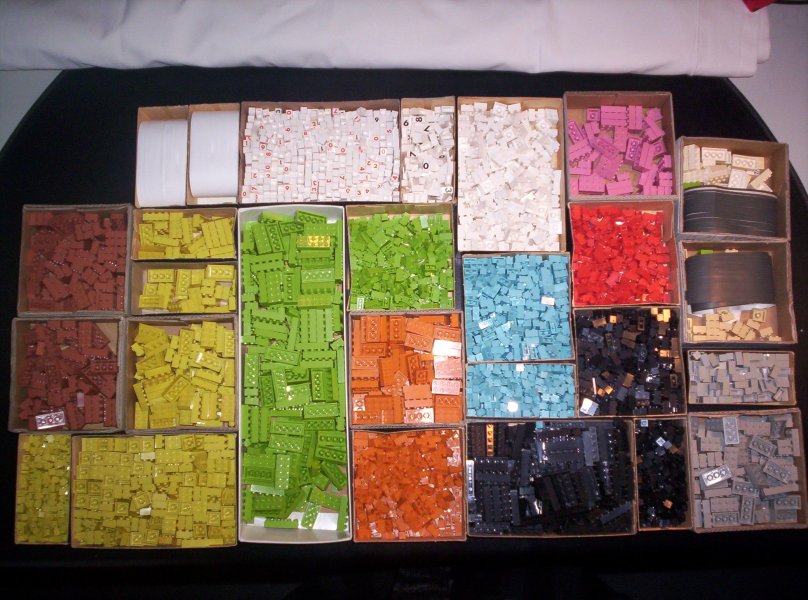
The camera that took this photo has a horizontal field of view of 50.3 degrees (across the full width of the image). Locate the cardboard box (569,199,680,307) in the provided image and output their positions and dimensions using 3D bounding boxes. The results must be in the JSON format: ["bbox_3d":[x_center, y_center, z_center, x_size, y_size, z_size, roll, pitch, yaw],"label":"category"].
[{"bbox_3d":[0.164,-0.033,0.656,0.080,0.028,0.079,-1,83,-1],"label":"cardboard box"}]

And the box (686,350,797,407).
[{"bbox_3d":[0.245,0.059,0.640,0.077,0.031,0.038,1,83,0],"label":"box"}]

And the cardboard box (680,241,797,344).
[{"bbox_3d":[0.248,-0.004,0.654,0.083,0.029,0.077,0,83,0],"label":"cardboard box"}]

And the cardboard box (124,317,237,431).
[{"bbox_3d":[-0.162,0.056,0.641,0.082,0.031,0.083,-1,83,0],"label":"cardboard box"}]

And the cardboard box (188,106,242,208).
[{"bbox_3d":[-0.144,-0.108,0.663,0.040,0.028,0.079,-1,83,-1],"label":"cardboard box"}]

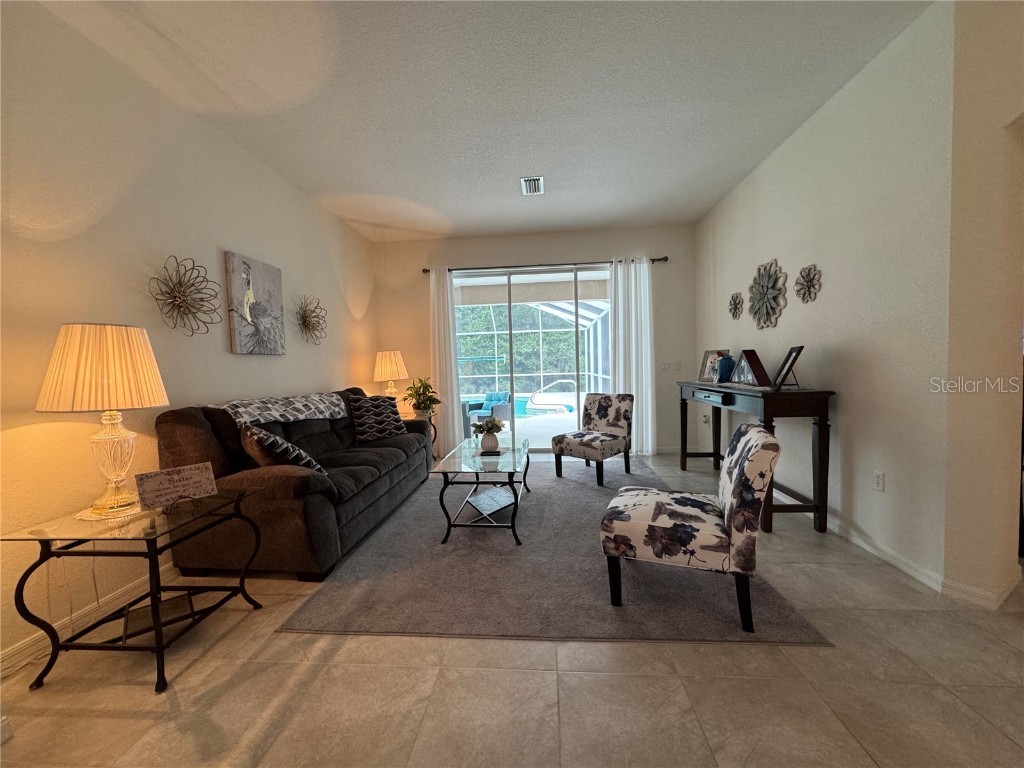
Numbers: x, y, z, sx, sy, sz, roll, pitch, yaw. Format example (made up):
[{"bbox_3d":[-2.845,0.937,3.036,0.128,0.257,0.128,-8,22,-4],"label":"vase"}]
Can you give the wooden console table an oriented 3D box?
[{"bbox_3d":[1.984,0.494,3.641,0.464,0.956,1.763,-1,3,5],"label":"wooden console table"}]

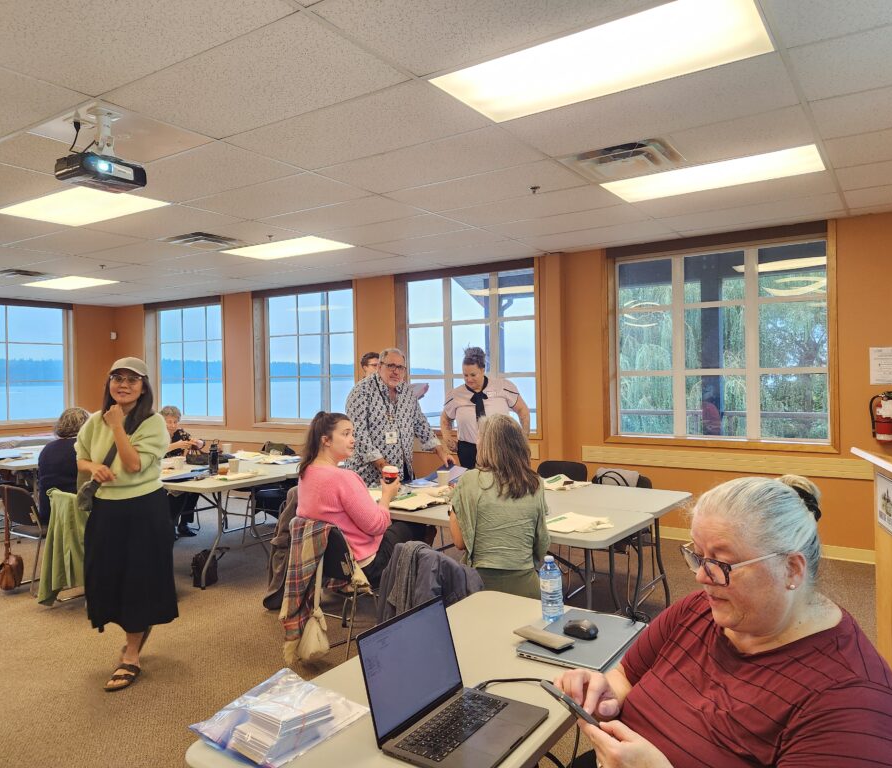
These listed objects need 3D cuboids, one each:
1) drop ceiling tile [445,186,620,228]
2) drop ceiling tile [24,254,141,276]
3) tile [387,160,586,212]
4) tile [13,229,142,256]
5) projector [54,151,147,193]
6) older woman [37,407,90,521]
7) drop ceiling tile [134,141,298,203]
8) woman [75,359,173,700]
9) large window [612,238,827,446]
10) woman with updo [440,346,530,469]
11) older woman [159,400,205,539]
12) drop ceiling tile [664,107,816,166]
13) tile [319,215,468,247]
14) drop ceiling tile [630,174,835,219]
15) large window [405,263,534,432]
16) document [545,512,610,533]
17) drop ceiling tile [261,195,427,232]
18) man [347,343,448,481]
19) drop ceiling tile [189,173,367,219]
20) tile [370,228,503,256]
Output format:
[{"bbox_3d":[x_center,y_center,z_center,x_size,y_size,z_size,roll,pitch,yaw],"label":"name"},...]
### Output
[{"bbox_3d":[0.580,-1.238,4.758,1.205,0.020,0.600,0,1,34],"label":"drop ceiling tile"},{"bbox_3d":[-3.833,-1.201,6.970,1.210,0.020,0.610,0,1,34],"label":"drop ceiling tile"},{"bbox_3d":[0.239,-1.237,4.281,1.210,0.020,0.600,-1,1,34],"label":"tile"},{"bbox_3d":[-3.155,-1.197,5.783,1.210,0.020,0.610,0,1,34],"label":"tile"},{"bbox_3d":[-1.515,-0.930,2.970,0.220,0.100,0.285,-1,1,34],"label":"projector"},{"bbox_3d":[-2.620,0.800,4.920,0.500,1.280,0.680,-1,1,25],"label":"older woman"},{"bbox_3d":[-1.454,-1.198,3.921,1.205,0.020,0.600,0,1,34],"label":"drop ceiling tile"},{"bbox_3d":[-1.570,0.652,3.340,0.460,1.570,0.380,-1,1,-13],"label":"woman"},{"bbox_3d":[2.301,-0.337,5.870,1.770,1.650,0.100,0,1,34],"label":"large window"},{"bbox_3d":[0.290,0.558,5.020,0.620,1.670,0.360,-1,1,6],"label":"woman with updo"},{"bbox_3d":[-2.546,0.811,6.456,0.680,1.200,0.500,0,1,42],"label":"older woman"},{"bbox_3d":[1.500,-1.250,3.426,0.600,0.020,0.600,-1,1,34],"label":"drop ceiling tile"},{"bbox_3d":[-0.433,-1.232,5.439,1.205,0.020,0.600,0,1,34],"label":"tile"},{"bbox_3d":[1.931,-1.264,4.624,1.210,0.020,0.610,0,1,34],"label":"drop ceiling tile"},{"bbox_3d":[0.219,-0.344,7.322,1.620,1.650,0.100,0,1,34],"label":"large window"},{"bbox_3d":[0.620,0.676,3.378,0.380,0.030,0.340,-2,1,-40],"label":"document"},{"bbox_3d":[-0.773,-1.221,4.933,1.205,0.020,0.600,0,1,34],"label":"drop ceiling tile"},{"bbox_3d":[-0.326,0.578,4.758,0.660,1.700,0.500,-1,1,-25],"label":"man"},{"bbox_3d":[-1.121,-1.212,4.435,1.210,0.020,0.610,0,1,34],"label":"drop ceiling tile"},{"bbox_3d":[-0.086,-1.246,5.974,1.210,0.020,0.600,-1,1,34],"label":"tile"}]

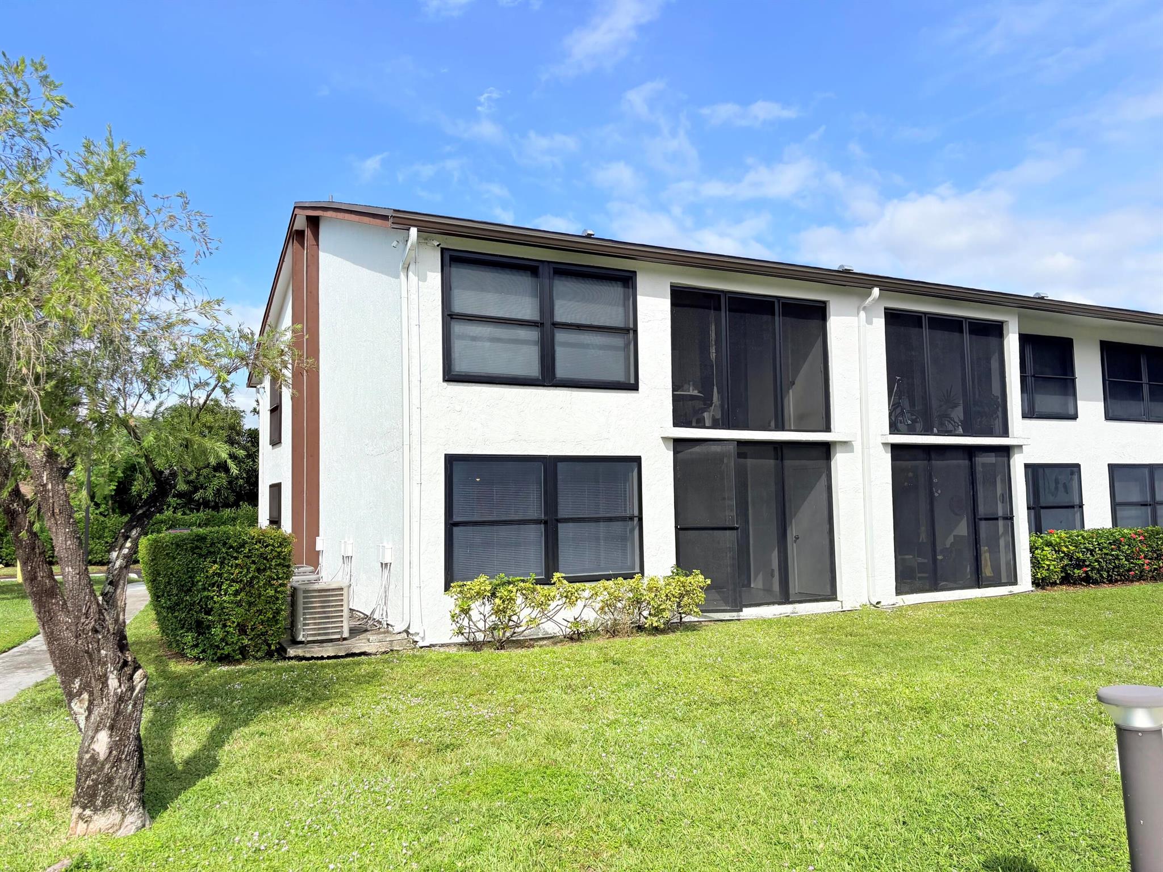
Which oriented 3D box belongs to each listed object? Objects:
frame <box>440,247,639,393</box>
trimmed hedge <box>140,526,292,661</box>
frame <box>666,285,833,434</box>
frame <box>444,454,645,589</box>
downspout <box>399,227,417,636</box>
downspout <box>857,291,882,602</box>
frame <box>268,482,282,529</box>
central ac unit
[{"bbox_3d":[-0.469,-1.478,11.463,2.798,1.670,0.120,1,-5,-27],"label":"frame"},{"bbox_3d":[-4.336,1.812,10.355,1.530,1.410,1.800,1,-5,-27],"label":"trimmed hedge"},{"bbox_3d":[2.602,-1.121,13.100,2.945,2.082,0.100,1,-5,-27],"label":"frame"},{"bbox_3d":[-0.417,1.084,11.262,2.798,1.670,0.120,1,-5,-27],"label":"frame"},{"bbox_3d":[-2.072,-0.037,10.330,0.170,4.820,0.600,1,-5,-27],"label":"downspout"},{"bbox_3d":[4.577,0.162,13.675,0.100,4.960,0.400,1,-5,-27],"label":"downspout"},{"bbox_3d":[-7.068,1.920,20.164,0.120,1.670,1.500,1,-5,-27],"label":"frame"},{"bbox_3d":[-3.178,2.136,10.606,0.610,0.645,0.600,1,-5,-27],"label":"central ac unit"}]

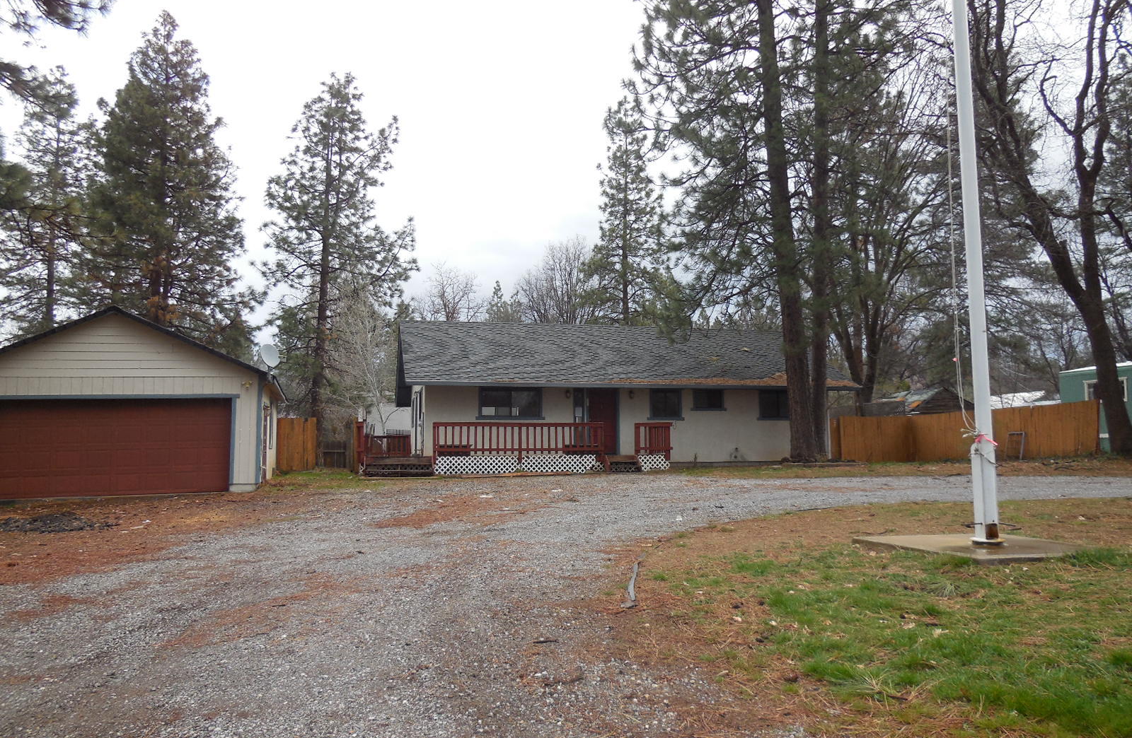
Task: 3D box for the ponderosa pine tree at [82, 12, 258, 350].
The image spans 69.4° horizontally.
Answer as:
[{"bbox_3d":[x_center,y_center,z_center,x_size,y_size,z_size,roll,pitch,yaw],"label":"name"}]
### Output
[{"bbox_3d":[-17.806,-6.119,36.847,7.828,21.090,7.828,1,-6,-13],"label":"ponderosa pine tree"}]

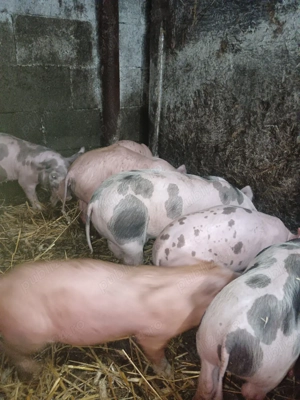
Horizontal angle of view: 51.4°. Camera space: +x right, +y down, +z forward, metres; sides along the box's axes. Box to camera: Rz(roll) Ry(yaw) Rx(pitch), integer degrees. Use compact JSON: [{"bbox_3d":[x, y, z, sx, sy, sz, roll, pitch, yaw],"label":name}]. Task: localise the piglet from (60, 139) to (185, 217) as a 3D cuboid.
[{"bbox_3d":[-0.044,-0.084,1.630,0.735,0.399,0.221,-12,27,-28],"label":"piglet"}]

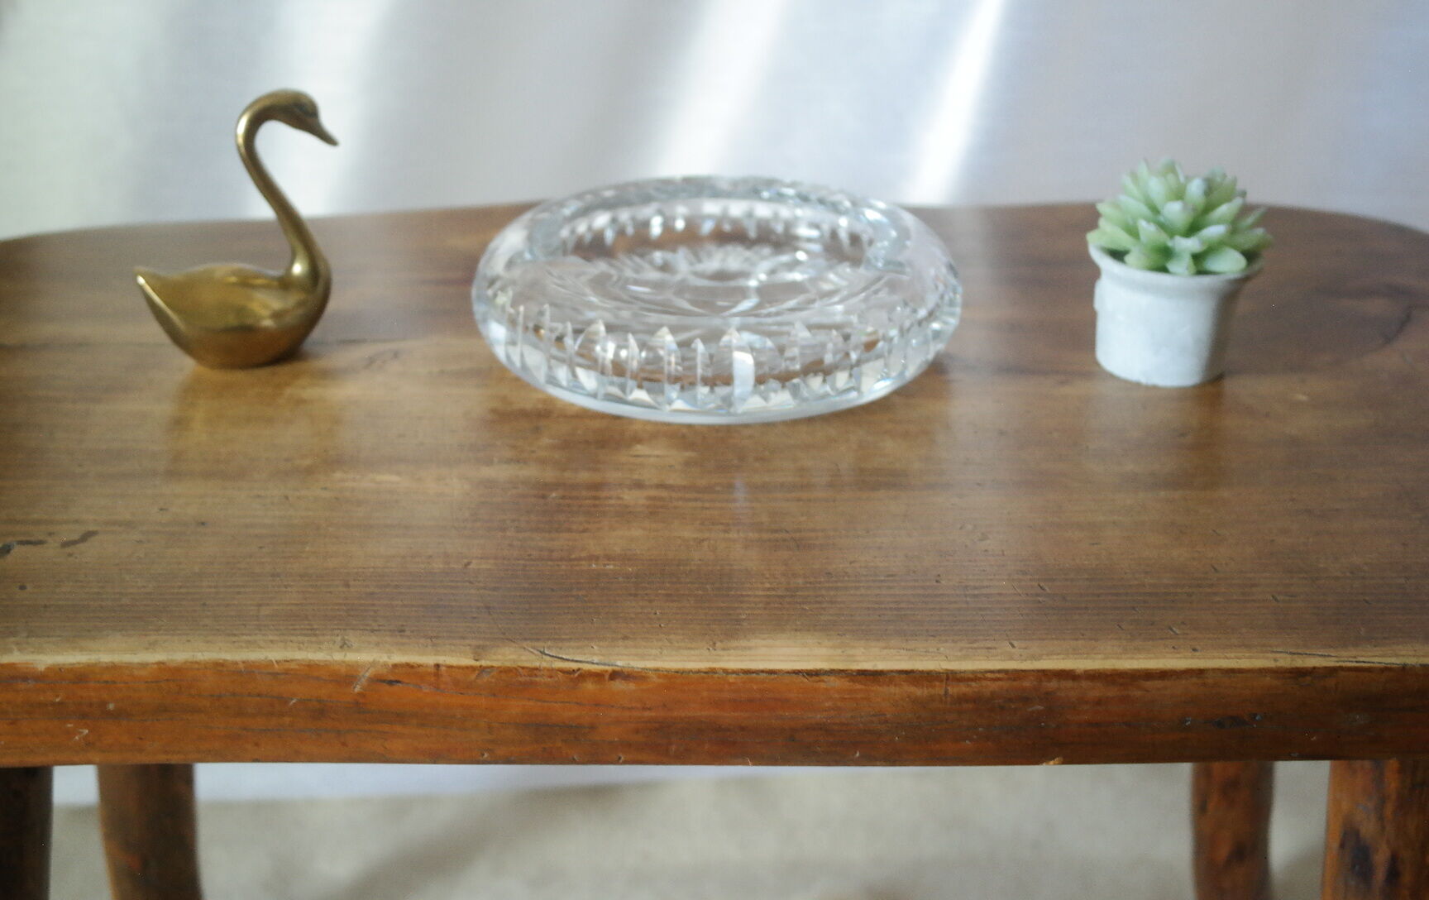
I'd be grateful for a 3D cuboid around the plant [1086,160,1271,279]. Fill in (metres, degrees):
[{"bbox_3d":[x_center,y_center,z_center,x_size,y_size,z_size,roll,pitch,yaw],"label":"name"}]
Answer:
[{"bbox_3d":[0.178,-0.089,0.696,0.071,0.040,0.071,0,25,0],"label":"plant"}]

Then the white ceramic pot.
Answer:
[{"bbox_3d":[0.177,-0.056,0.712,0.065,0.047,0.065,0,25,0],"label":"white ceramic pot"}]

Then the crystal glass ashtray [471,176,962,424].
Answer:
[{"bbox_3d":[0.002,-0.062,0.727,0.190,0.045,0.190,0,25,0],"label":"crystal glass ashtray"}]

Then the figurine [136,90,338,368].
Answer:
[{"bbox_3d":[-0.185,-0.087,0.713,0.082,0.103,0.044,-8,27,-16],"label":"figurine"}]

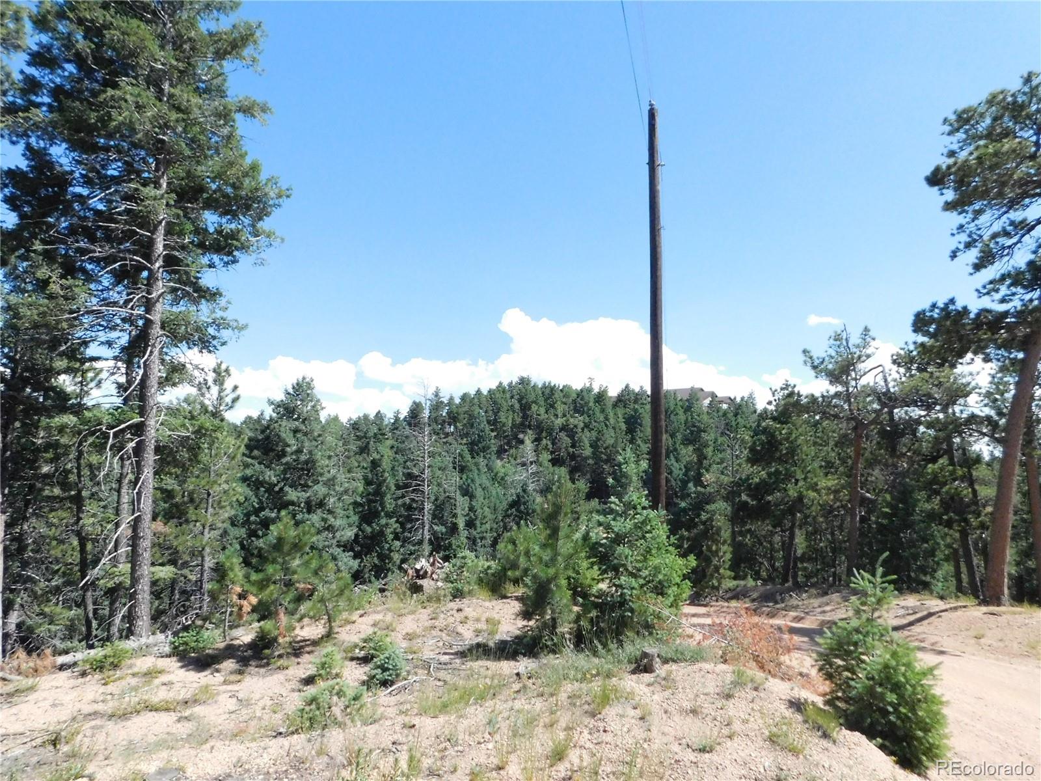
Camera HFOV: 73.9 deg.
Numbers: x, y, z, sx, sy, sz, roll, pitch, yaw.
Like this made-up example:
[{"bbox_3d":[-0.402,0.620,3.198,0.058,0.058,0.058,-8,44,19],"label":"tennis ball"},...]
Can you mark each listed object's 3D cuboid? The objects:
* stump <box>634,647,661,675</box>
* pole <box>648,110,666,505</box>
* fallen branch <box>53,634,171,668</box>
[{"bbox_3d":[1.426,3.025,7.750,0.290,0.255,0.270,-1,-5,10],"label":"stump"},{"bbox_3d":[2.730,-0.866,13.918,0.300,10.256,0.300,-1,-5,11],"label":"pole"},{"bbox_3d":[-5.374,3.451,9.150,1.363,0.200,0.220,-4,-3,-18],"label":"fallen branch"}]

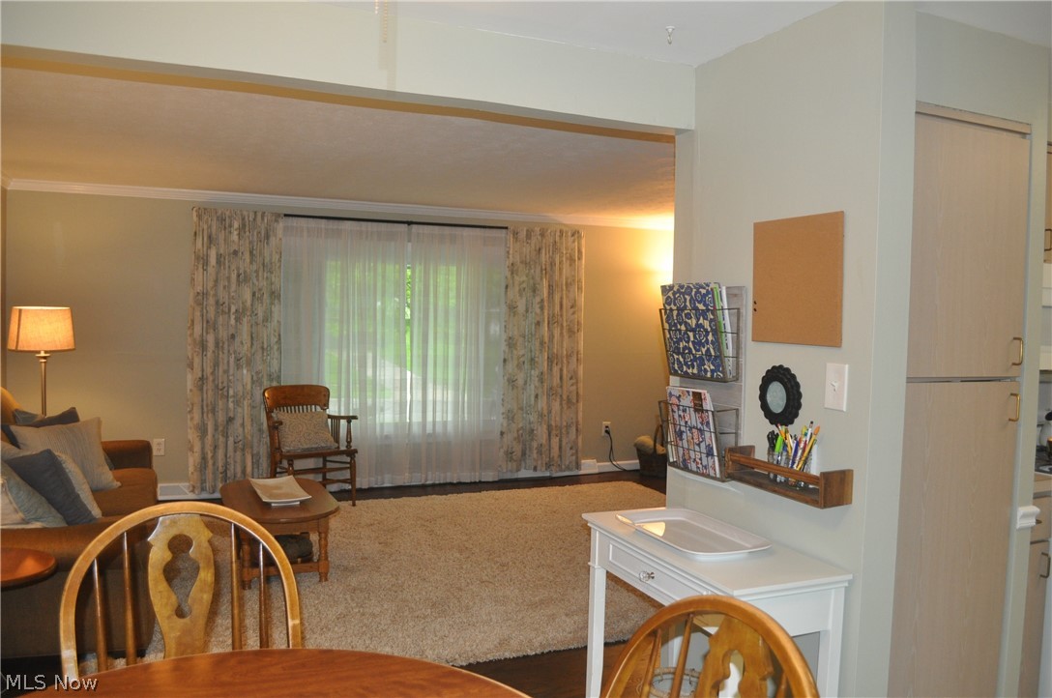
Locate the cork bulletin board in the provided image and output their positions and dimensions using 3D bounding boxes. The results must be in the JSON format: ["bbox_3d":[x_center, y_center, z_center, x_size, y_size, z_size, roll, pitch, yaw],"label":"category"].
[{"bbox_3d":[0.783,-0.200,2.304,0.012,0.370,0.368,0,3,-23],"label":"cork bulletin board"}]

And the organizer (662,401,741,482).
[{"bbox_3d":[0.576,0.304,2.654,0.108,0.235,0.310,0,3,-23],"label":"organizer"}]

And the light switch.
[{"bbox_3d":[0.856,0.106,2.188,0.016,0.124,0.077,0,3,-24],"label":"light switch"}]

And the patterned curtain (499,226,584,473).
[{"bbox_3d":[0.152,0.022,6.882,0.802,2.122,0.130,0,3,-22],"label":"patterned curtain"}]

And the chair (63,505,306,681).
[{"bbox_3d":[-0.759,0.891,1.727,0.515,1.000,0.540,0,3,-20],"label":"chair"}]

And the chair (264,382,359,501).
[{"bbox_3d":[-1.611,0.720,5.948,0.550,0.890,0.540,-1,3,-34],"label":"chair"}]

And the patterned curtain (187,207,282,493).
[{"bbox_3d":[-2.190,0.030,5.952,0.675,2.132,0.130,0,3,-22],"label":"patterned curtain"}]

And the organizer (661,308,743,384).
[{"bbox_3d":[0.581,-0.020,2.664,0.107,0.229,0.305,0,3,-24],"label":"organizer"}]

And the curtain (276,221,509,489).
[{"bbox_3d":[-1.044,0.041,6.481,1.911,2.162,0.100,0,3,-24],"label":"curtain"}]

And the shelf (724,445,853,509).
[{"bbox_3d":[0.758,0.366,2.298,0.107,0.093,0.397,0,3,-24],"label":"shelf"}]

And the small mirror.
[{"bbox_3d":[0.754,0.138,2.355,0.026,0.178,0.176,0,3,-23],"label":"small mirror"}]

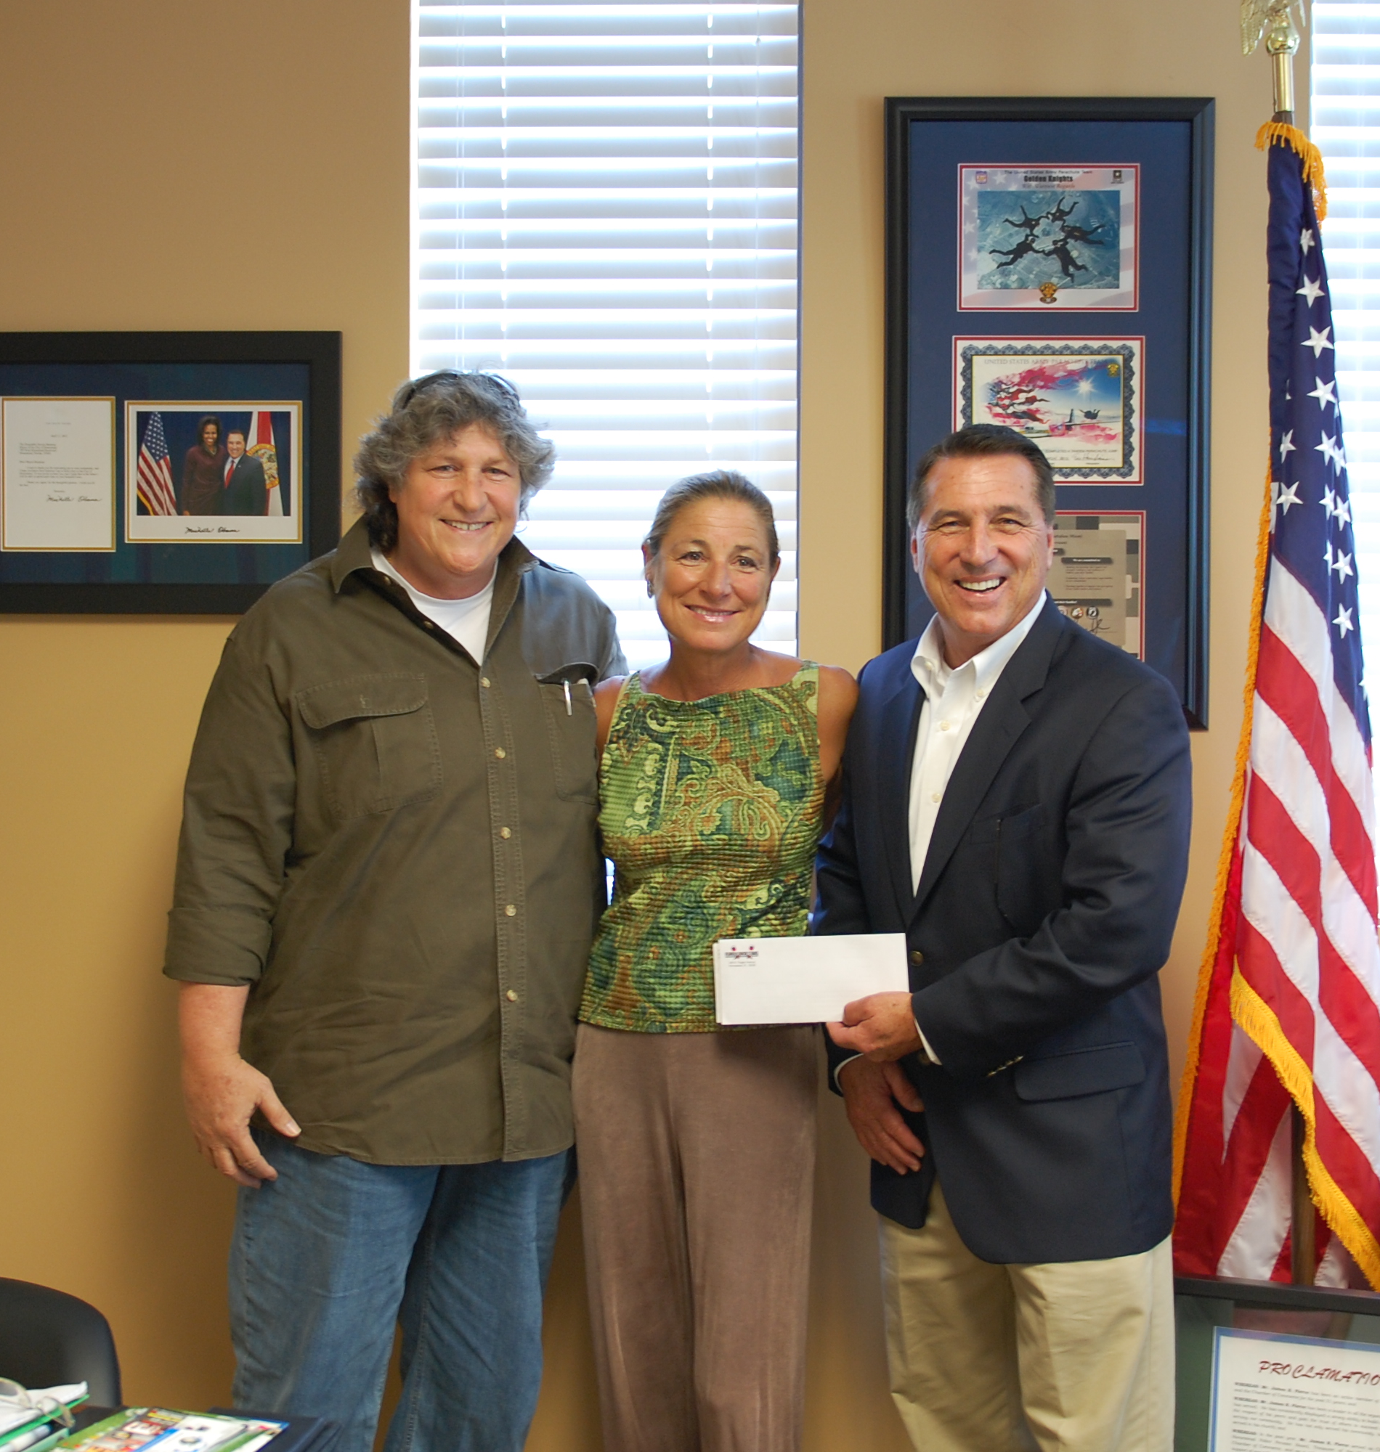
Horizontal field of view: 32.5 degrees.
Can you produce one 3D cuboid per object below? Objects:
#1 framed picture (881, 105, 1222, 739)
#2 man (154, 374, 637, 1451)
[{"bbox_3d":[0.518,-0.450,3.425,0.474,0.915,0.030,0,1,2],"label":"framed picture"},{"bbox_3d":[-0.340,0.472,2.880,0.610,1.800,0.410,0,1,-28],"label":"man"}]

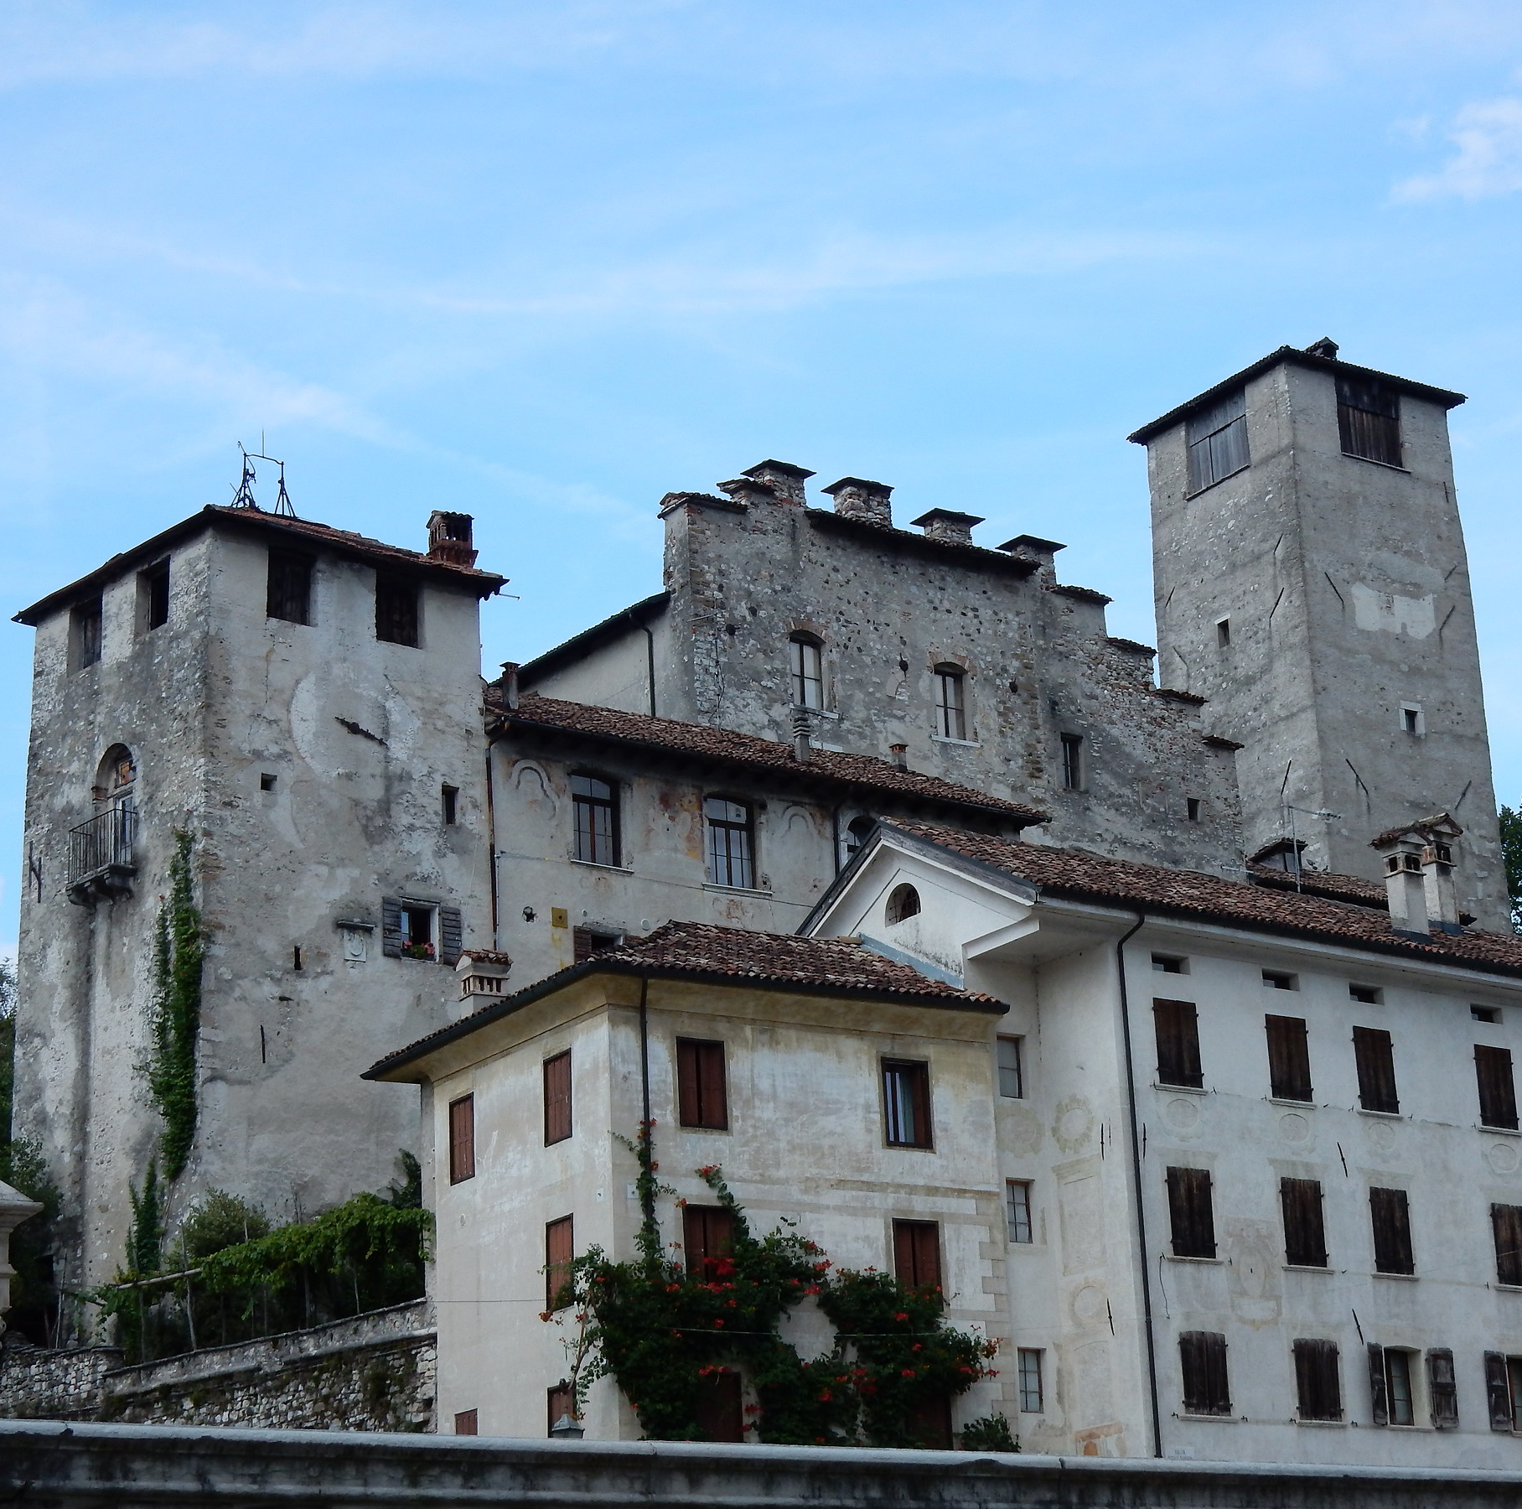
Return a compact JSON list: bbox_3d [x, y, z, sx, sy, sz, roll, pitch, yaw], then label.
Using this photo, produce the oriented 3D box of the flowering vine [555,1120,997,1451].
[{"bbox_3d":[0.329,9.016,57.229,8.246,5.589,1.000,8,-20,-30],"label":"flowering vine"}]

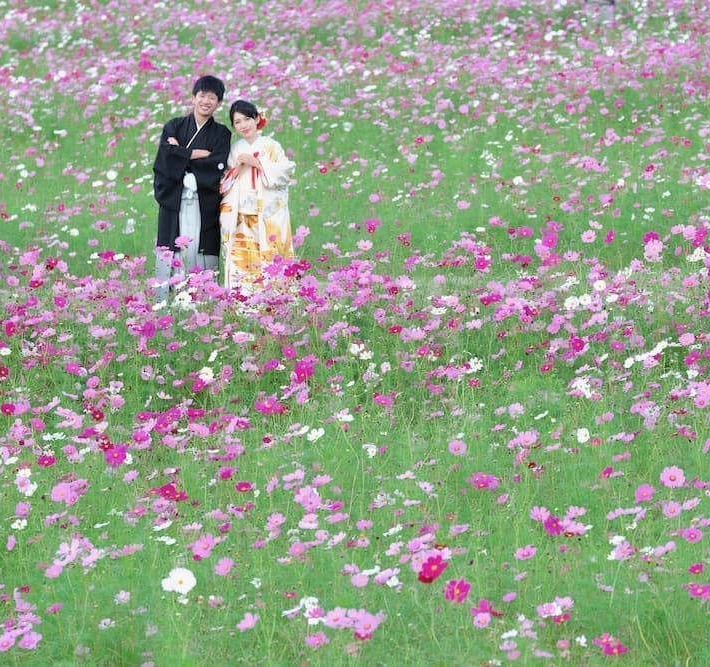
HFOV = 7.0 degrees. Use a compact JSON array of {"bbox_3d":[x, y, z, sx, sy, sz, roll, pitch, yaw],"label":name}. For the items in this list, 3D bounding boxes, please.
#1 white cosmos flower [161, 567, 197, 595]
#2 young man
[{"bbox_3d":[-0.589,0.831,19.600,0.116,0.092,0.035,0,-17,0],"label":"white cosmos flower"},{"bbox_3d":[-1.100,-0.897,39.500,0.528,1.713,0.420,0,4,0],"label":"young man"}]

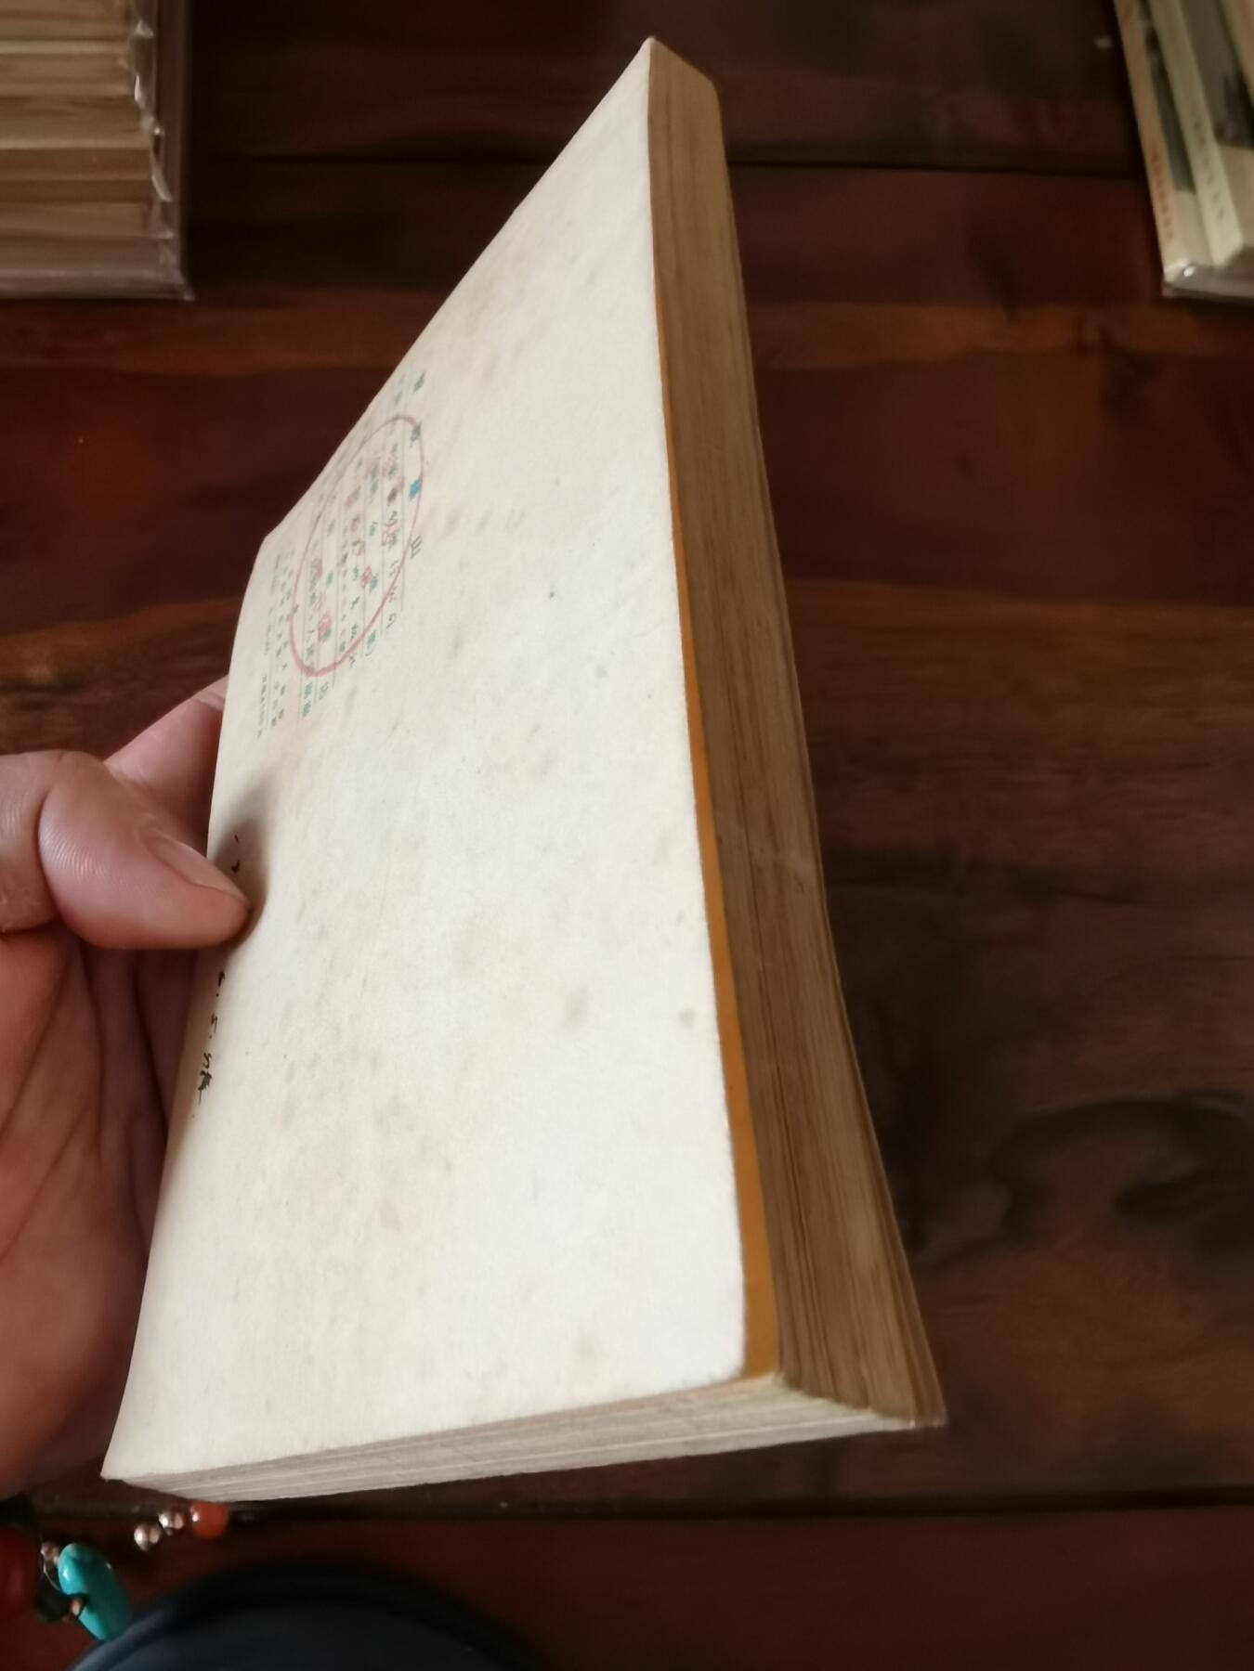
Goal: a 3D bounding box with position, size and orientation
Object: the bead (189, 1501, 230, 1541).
[{"bbox_3d":[-0.080,0.131,0.250,0.007,0.007,0.007,0,49,0],"label":"bead"}]

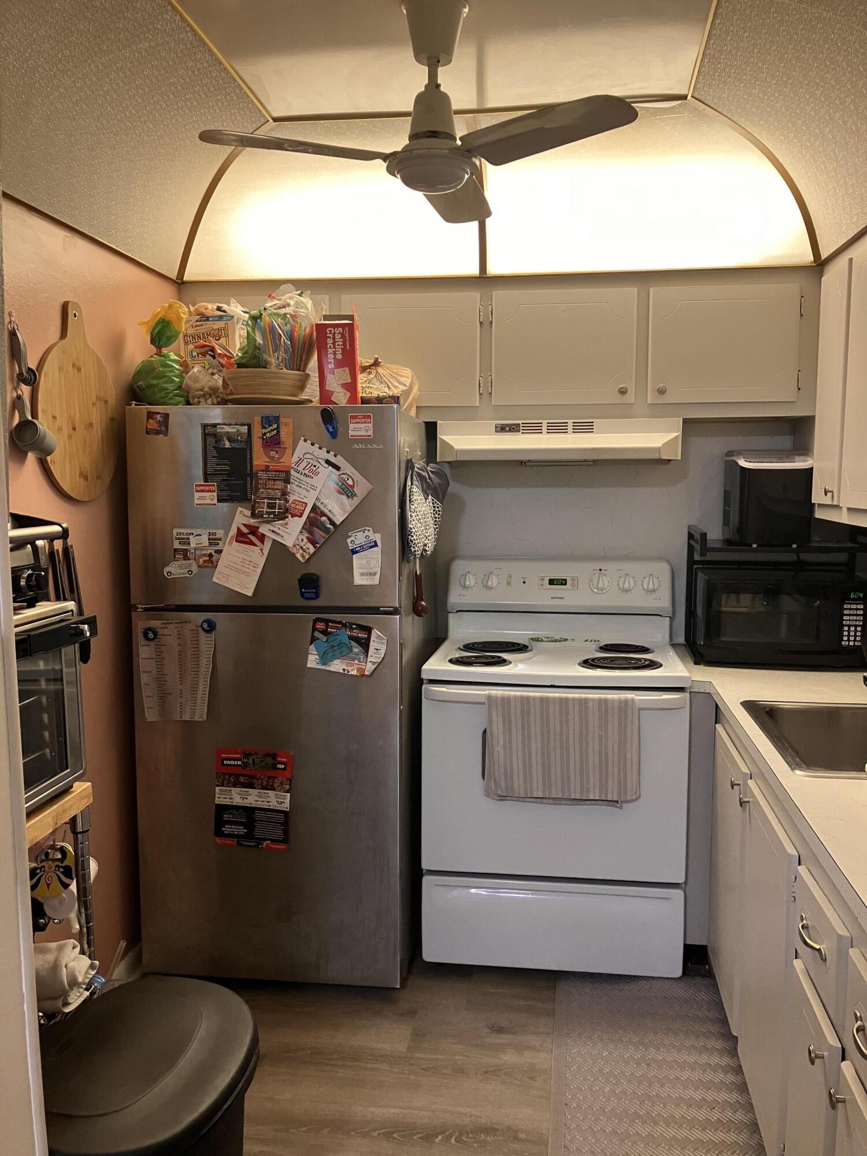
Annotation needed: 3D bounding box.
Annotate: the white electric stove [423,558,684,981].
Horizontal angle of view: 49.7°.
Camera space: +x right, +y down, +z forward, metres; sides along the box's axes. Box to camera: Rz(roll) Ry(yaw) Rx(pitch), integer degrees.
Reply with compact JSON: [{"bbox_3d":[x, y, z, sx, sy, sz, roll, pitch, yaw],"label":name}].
[{"bbox_3d":[0.379,0.559,2.980,0.762,1.192,0.675,1,6,7],"label":"white electric stove"}]

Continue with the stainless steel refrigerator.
[{"bbox_3d":[-0.433,0.324,2.950,0.745,1.664,0.740,1,6,5],"label":"stainless steel refrigerator"}]

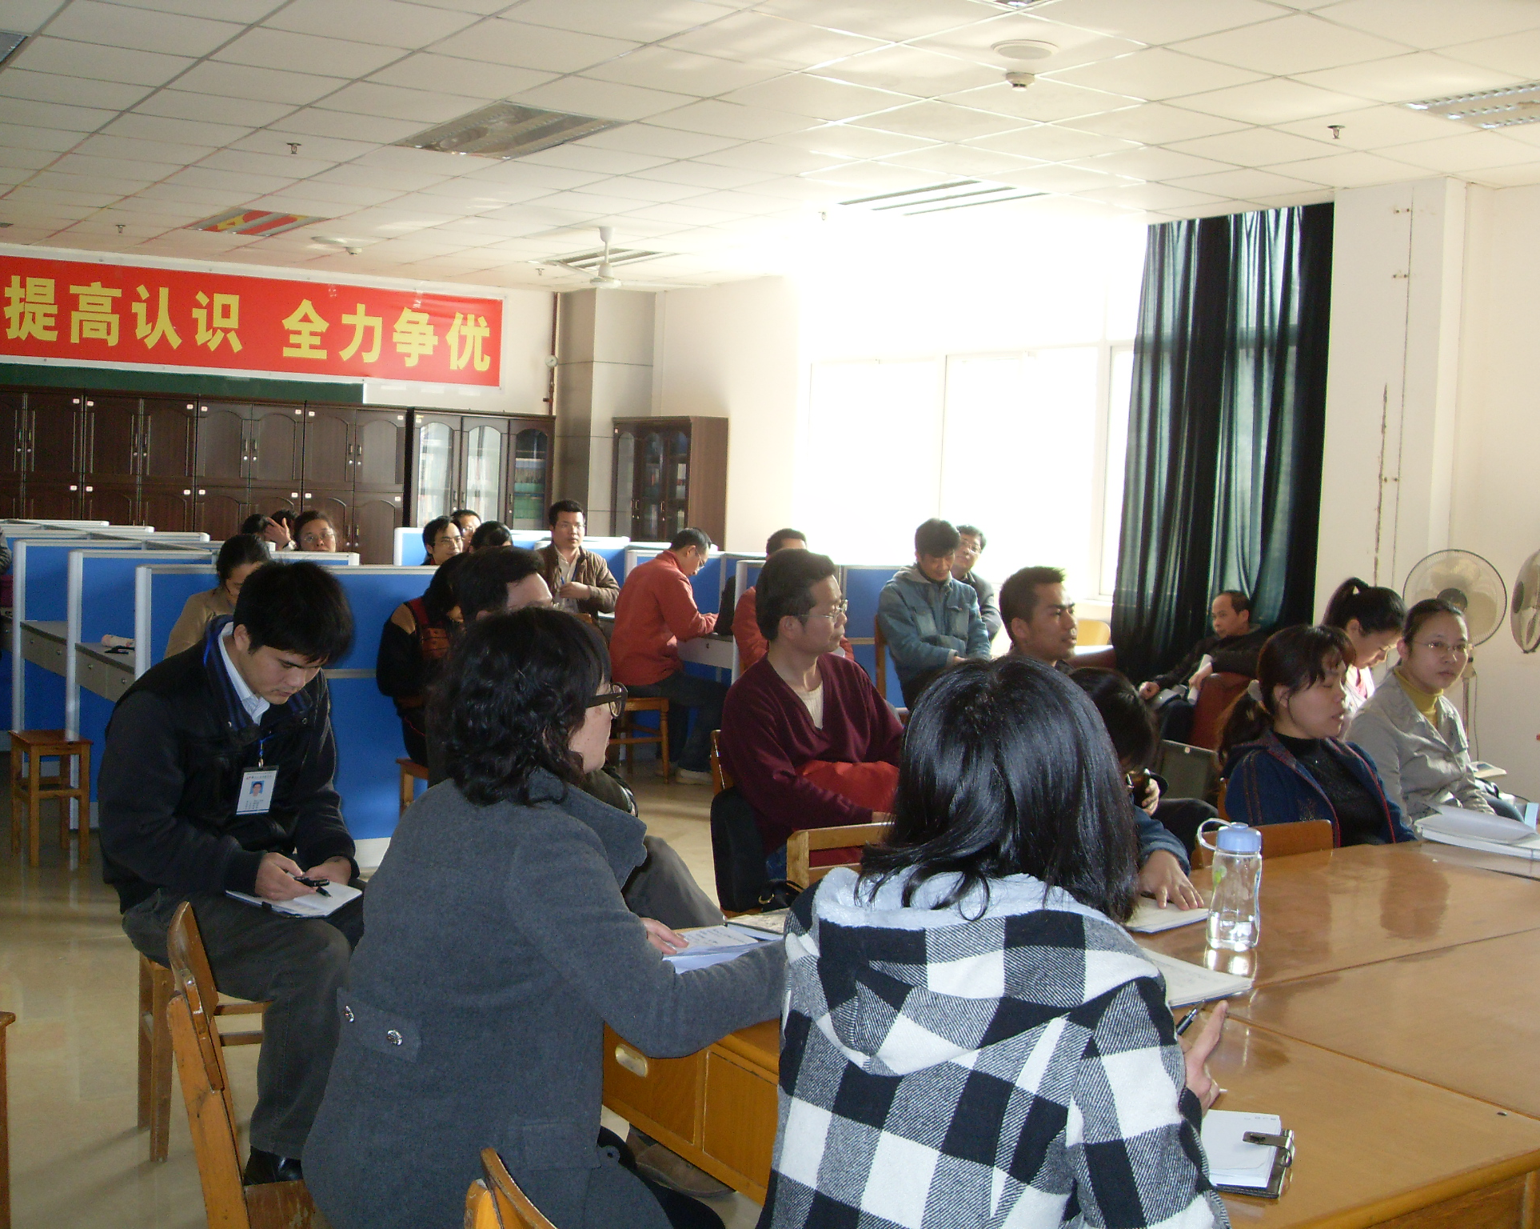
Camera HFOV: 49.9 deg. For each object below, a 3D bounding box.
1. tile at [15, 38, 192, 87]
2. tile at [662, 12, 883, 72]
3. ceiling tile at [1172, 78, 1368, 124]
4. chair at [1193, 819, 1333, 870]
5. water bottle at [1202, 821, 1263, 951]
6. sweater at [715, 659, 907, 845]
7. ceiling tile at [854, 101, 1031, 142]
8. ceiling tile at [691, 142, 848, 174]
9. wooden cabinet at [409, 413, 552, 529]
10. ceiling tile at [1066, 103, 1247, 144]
[{"bbox_3d":[-2.618,-2.170,6.509,0.600,0.030,0.600,-1,6,-34],"label":"tile"},{"bbox_3d":[0.011,-1.964,5.694,0.600,0.020,0.600,-1,6,-33],"label":"tile"},{"bbox_3d":[1.869,-1.908,6.180,0.600,0.020,0.600,-1,6,-33],"label":"ceiling tile"},{"bbox_3d":[1.144,0.870,3.368,0.430,0.810,0.470,-1,6,-33],"label":"chair"},{"bbox_3d":[0.708,0.417,2.540,0.080,0.180,0.086,2,4,0],"label":"water bottle"},{"bbox_3d":[0.110,0.329,3.784,0.360,0.490,0.460,7,6,43],"label":"sweater"},{"bbox_3d":[0.702,-2.022,6.772,0.600,0.025,0.600,-1,5,-33],"label":"ceiling tile"},{"bbox_3d":[0.015,-2.140,7.790,0.595,0.020,0.595,-1,6,-33],"label":"ceiling tile"},{"bbox_3d":[-2.373,-0.628,13.112,1.200,1.940,0.400,-1,5,-33],"label":"wooden cabinet"},{"bbox_3d":[1.565,-1.992,6.741,0.600,0.030,0.600,-1,6,-34],"label":"ceiling tile"}]

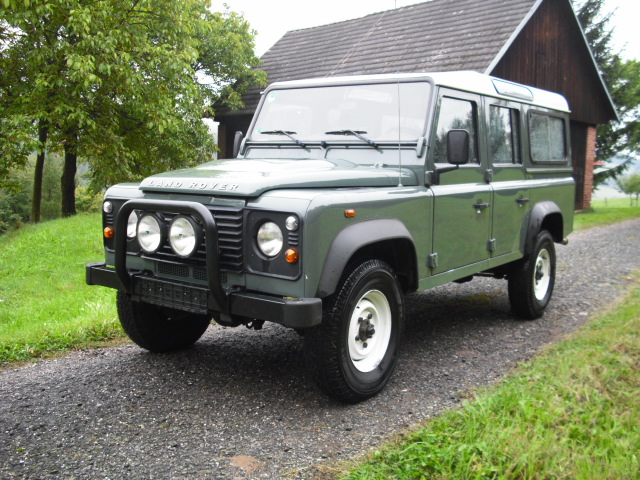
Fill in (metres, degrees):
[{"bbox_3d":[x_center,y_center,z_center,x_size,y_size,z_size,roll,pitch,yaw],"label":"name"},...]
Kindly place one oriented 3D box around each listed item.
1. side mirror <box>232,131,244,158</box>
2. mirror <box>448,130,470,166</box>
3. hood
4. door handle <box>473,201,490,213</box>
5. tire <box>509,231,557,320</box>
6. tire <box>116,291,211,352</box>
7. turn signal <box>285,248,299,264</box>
[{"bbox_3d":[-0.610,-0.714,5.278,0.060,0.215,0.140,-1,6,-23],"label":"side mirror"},{"bbox_3d":[0.837,-0.565,4.256,0.140,0.215,0.060,3,6,13],"label":"mirror"},{"bbox_3d":[-0.344,-0.386,4.157,1.420,0.200,1.170,6,7,35],"label":"hood"},{"bbox_3d":[1.087,-0.225,4.727,0.060,0.085,0.170,6,7,35],"label":"door handle"},{"bbox_3d":[1.833,0.289,6.045,0.215,0.760,0.760,6,7,35],"label":"tire"},{"bbox_3d":[-0.998,0.351,4.631,0.215,0.760,0.760,6,7,35],"label":"tire"},{"bbox_3d":[-0.135,0.077,3.353,0.070,0.070,0.045,6,7,35],"label":"turn signal"}]

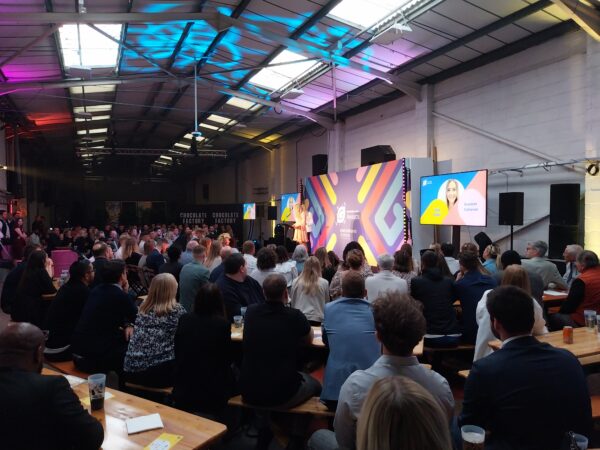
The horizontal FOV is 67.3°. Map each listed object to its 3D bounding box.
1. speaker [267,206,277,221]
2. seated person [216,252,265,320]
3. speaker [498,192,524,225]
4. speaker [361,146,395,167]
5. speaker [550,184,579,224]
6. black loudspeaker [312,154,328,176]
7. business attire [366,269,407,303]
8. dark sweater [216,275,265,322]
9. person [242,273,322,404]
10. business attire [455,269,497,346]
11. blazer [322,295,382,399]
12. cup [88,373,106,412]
[{"bbox_3d":[-1.144,-0.437,18.595,0.370,0.580,0.360,0,1,22],"label":"speaker"},{"bbox_3d":[-0.470,0.910,4.250,0.540,1.300,0.750,1,1,32],"label":"seated person"},{"bbox_3d":[3.720,-0.285,7.950,0.360,0.580,0.370,0,1,-18],"label":"speaker"},{"bbox_3d":[2.029,-1.700,11.367,0.480,0.520,0.700,-1,2,-40],"label":"speaker"},{"bbox_3d":[4.240,-0.310,7.200,0.400,0.650,0.410,-1,1,-43],"label":"speaker"},{"bbox_3d":[0.700,-1.990,15.200,0.440,0.720,0.440,-1,1,-35],"label":"black loudspeaker"},{"bbox_3d":[0.865,0.764,4.567,0.470,0.660,0.360,0,1,-5],"label":"business attire"},{"bbox_3d":[-0.545,0.771,4.237,0.520,0.660,0.380,0,1,18],"label":"dark sweater"},{"bbox_3d":[-0.110,0.945,3.091,0.540,1.280,0.720,0,1,10],"label":"person"},{"bbox_3d":[1.710,0.778,4.397,0.470,0.680,0.380,0,1,-8],"label":"business attire"},{"bbox_3d":[0.345,0.808,2.968,0.470,0.690,0.360,0,1,4],"label":"blazer"},{"bbox_3d":[-0.930,0.765,2.070,0.086,0.148,0.086,0,1,0],"label":"cup"}]

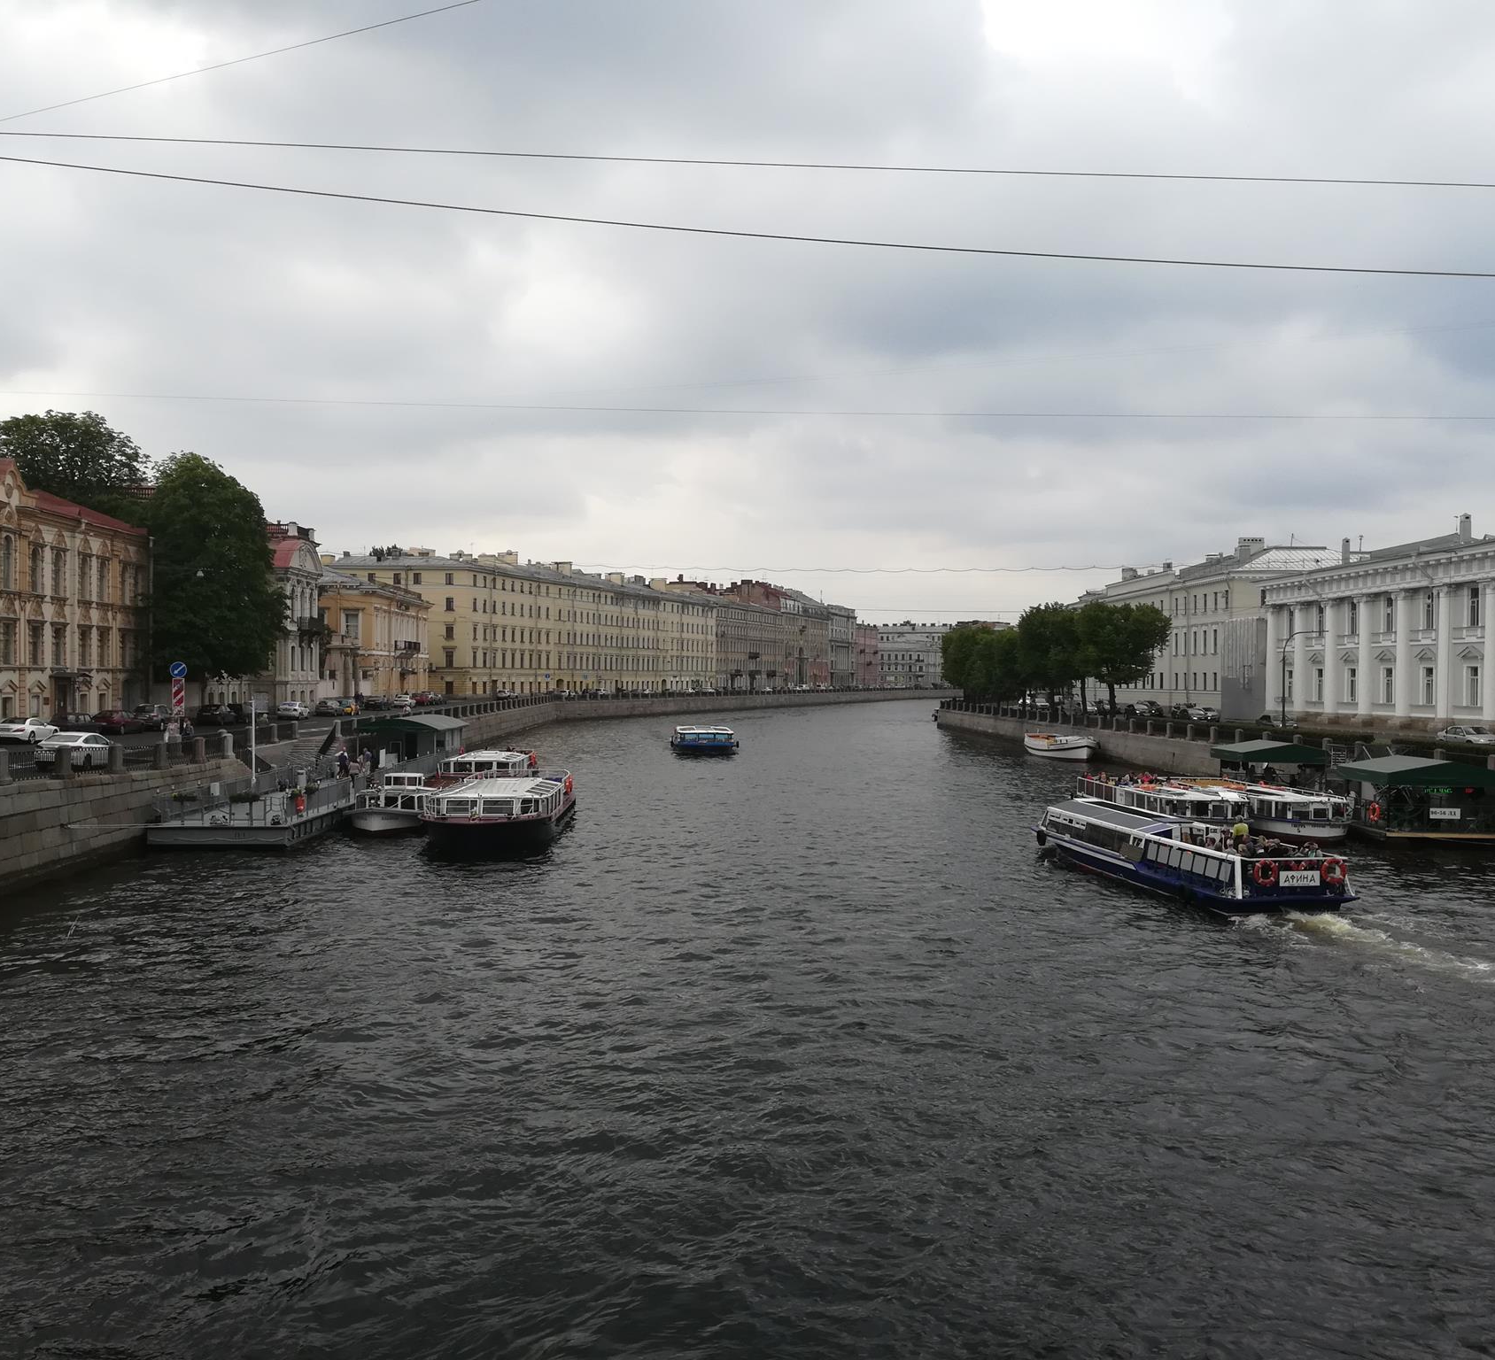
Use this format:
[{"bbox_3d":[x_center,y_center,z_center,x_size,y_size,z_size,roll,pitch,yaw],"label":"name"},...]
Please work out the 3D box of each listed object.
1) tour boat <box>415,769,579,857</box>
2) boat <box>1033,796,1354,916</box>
[{"bbox_3d":[-10.200,5.249,57.300,5.000,2.100,14.800,0,0,-2],"label":"tour boat"},{"bbox_3d":[13.800,5.492,45.100,3.800,2.050,15.600,0,0,-9],"label":"boat"}]

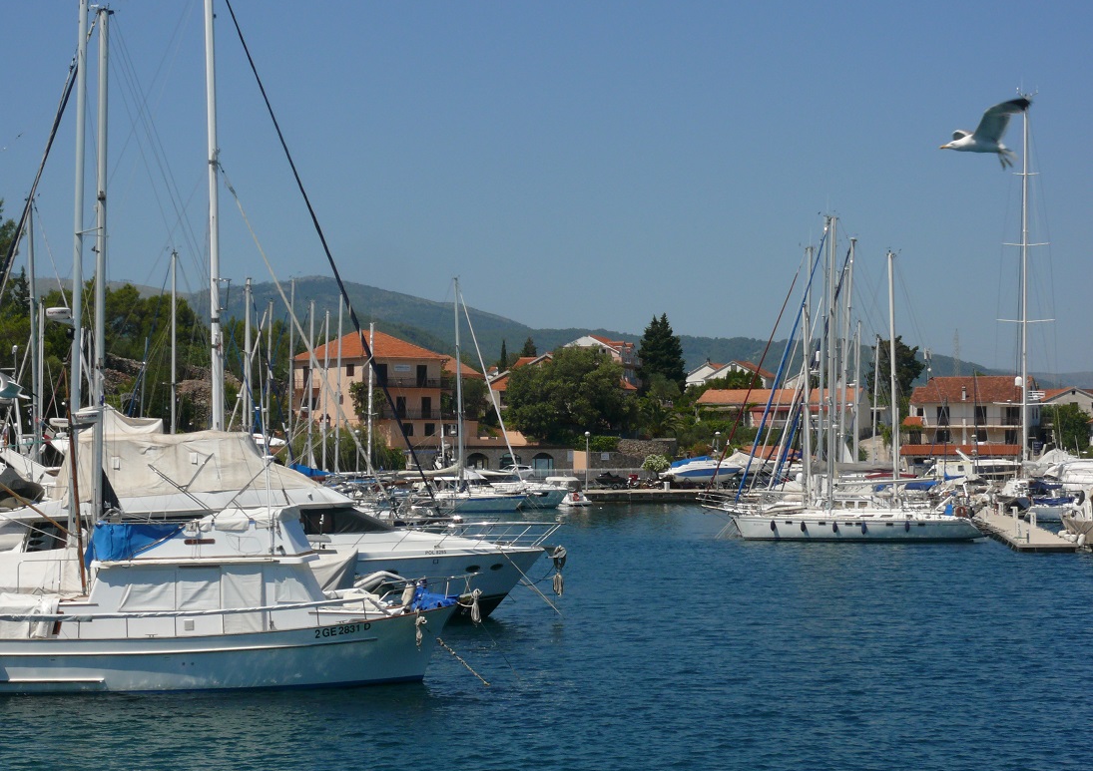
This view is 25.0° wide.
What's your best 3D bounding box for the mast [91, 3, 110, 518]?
[{"bbox_3d":[-12.022,-2.722,66.500,0.230,15.000,0.200,0,-1,6],"label":"mast"}]

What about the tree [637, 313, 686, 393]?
[{"bbox_3d":[15.149,-3.820,325.000,6.300,11.300,6.100,0,-1,0],"label":"tree"}]

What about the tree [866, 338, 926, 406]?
[{"bbox_3d":[43.269,-1.113,305.000,7.200,10.300,7.000,0,-1,0],"label":"tree"}]

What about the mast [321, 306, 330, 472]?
[{"bbox_3d":[-15.748,1.034,176.000,0.180,13.200,0.160,2,-1,-22],"label":"mast"}]

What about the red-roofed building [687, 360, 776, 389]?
[{"bbox_3d":[27.444,-0.148,365.000,11.500,7.500,9.800,0,-1,22],"label":"red-roofed building"}]

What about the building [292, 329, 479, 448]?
[{"bbox_3d":[-15.300,0.300,234.500,13.200,11.100,11.800,1,-1,-39],"label":"building"}]

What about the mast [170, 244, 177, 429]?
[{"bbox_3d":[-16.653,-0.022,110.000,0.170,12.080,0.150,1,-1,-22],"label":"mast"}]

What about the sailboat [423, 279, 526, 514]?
[{"bbox_3d":[-7.205,0.749,176.000,11.600,16.800,3.700,1,-1,-13],"label":"sailboat"}]

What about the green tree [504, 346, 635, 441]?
[{"bbox_3d":[2.135,0.789,229.000,12.200,9.000,11.500,0,-1,0],"label":"green tree"}]

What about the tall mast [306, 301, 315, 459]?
[{"bbox_3d":[-14.617,0.682,153.000,0.200,11.700,0.180,0,-1,0],"label":"tall mast"}]

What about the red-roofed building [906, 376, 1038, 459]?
[{"bbox_3d":[50.944,4.409,294.000,14.000,10.700,10.300,0,-1,24],"label":"red-roofed building"}]

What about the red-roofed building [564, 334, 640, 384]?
[{"bbox_3d":[8.739,-2.809,385.000,9.600,9.800,11.500,-1,-1,21],"label":"red-roofed building"}]

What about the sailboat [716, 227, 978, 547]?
[{"bbox_3d":[17.919,-0.292,144.000,15.100,18.600,4.500,0,-1,12],"label":"sailboat"}]

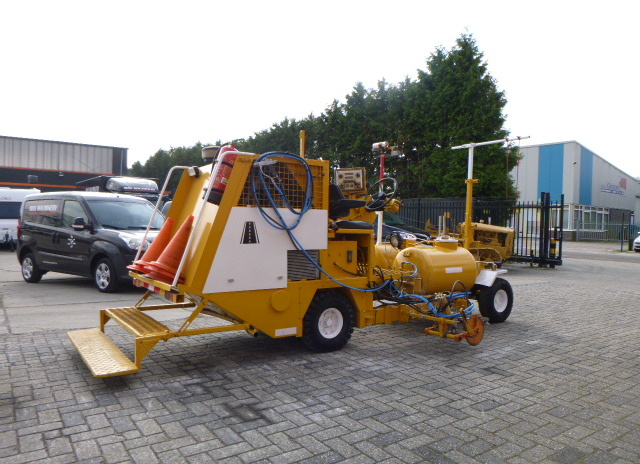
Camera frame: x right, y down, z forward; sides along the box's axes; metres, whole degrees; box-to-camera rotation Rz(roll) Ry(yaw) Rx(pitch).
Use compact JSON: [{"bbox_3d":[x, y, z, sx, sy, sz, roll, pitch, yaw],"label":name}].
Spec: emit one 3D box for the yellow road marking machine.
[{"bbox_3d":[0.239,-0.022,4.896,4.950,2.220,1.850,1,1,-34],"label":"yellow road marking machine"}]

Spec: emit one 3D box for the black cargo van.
[{"bbox_3d":[-4.301,0.142,9.396,4.390,1.850,1.850,2,1,34],"label":"black cargo van"}]

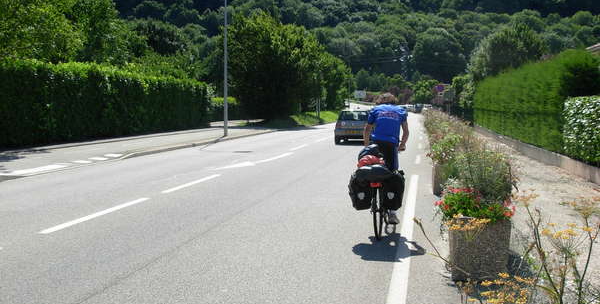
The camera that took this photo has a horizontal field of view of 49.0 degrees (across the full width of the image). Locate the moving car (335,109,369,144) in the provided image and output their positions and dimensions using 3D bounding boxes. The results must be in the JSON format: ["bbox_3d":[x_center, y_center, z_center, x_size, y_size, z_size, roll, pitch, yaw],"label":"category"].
[{"bbox_3d":[2.495,-1.075,27.314,1.630,1.390,3.750,1,4,11],"label":"moving car"}]

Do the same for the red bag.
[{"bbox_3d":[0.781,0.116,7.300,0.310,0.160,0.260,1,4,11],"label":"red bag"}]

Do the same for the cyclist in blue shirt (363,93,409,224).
[{"bbox_3d":[1.030,0.087,7.840,0.560,1.560,0.900,1,4,11],"label":"cyclist in blue shirt"}]

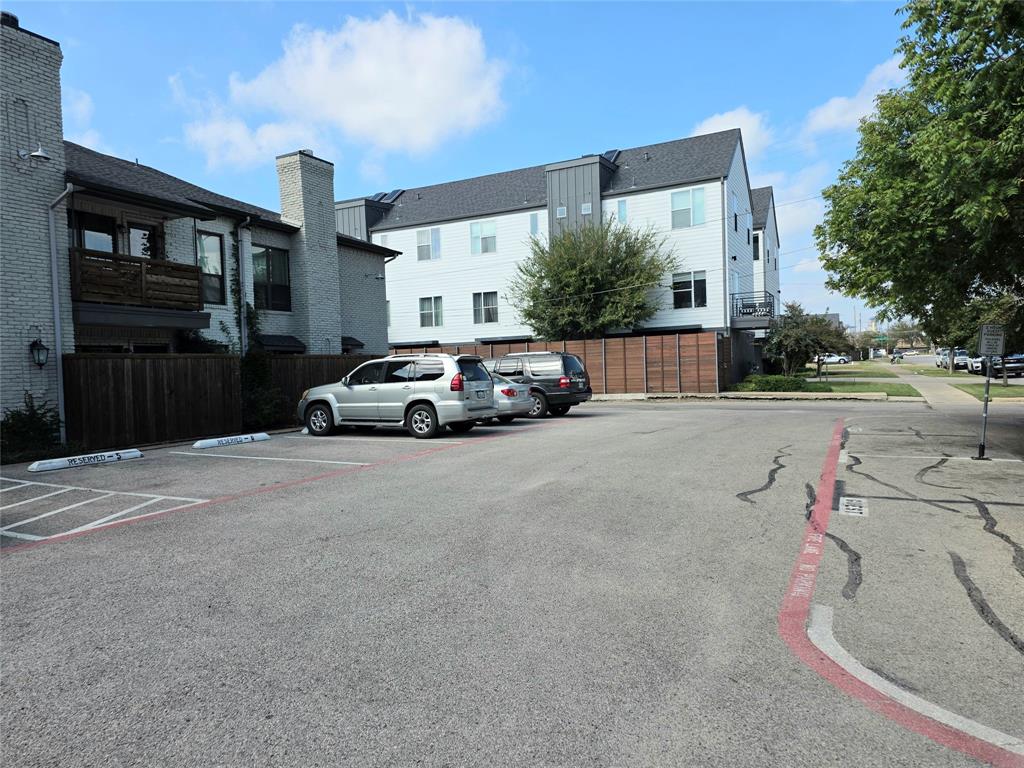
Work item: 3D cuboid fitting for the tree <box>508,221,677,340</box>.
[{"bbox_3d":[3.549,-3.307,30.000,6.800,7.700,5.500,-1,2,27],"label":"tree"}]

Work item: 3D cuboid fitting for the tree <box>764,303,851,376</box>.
[{"bbox_3d":[17.372,-2.616,40.000,4.800,4.300,4.300,-1,2,27],"label":"tree"}]

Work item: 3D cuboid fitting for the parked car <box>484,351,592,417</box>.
[{"bbox_3d":[-0.103,0.026,21.994,5.240,1.960,2.000,-1,2,26],"label":"parked car"}]

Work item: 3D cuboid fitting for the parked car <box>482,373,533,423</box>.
[{"bbox_3d":[-1.654,0.368,19.325,4.530,1.480,1.700,-1,2,31],"label":"parked car"}]

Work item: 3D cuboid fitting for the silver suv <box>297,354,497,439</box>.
[{"bbox_3d":[-2.833,0.264,16.462,4.780,1.890,1.880,-1,2,22],"label":"silver suv"}]

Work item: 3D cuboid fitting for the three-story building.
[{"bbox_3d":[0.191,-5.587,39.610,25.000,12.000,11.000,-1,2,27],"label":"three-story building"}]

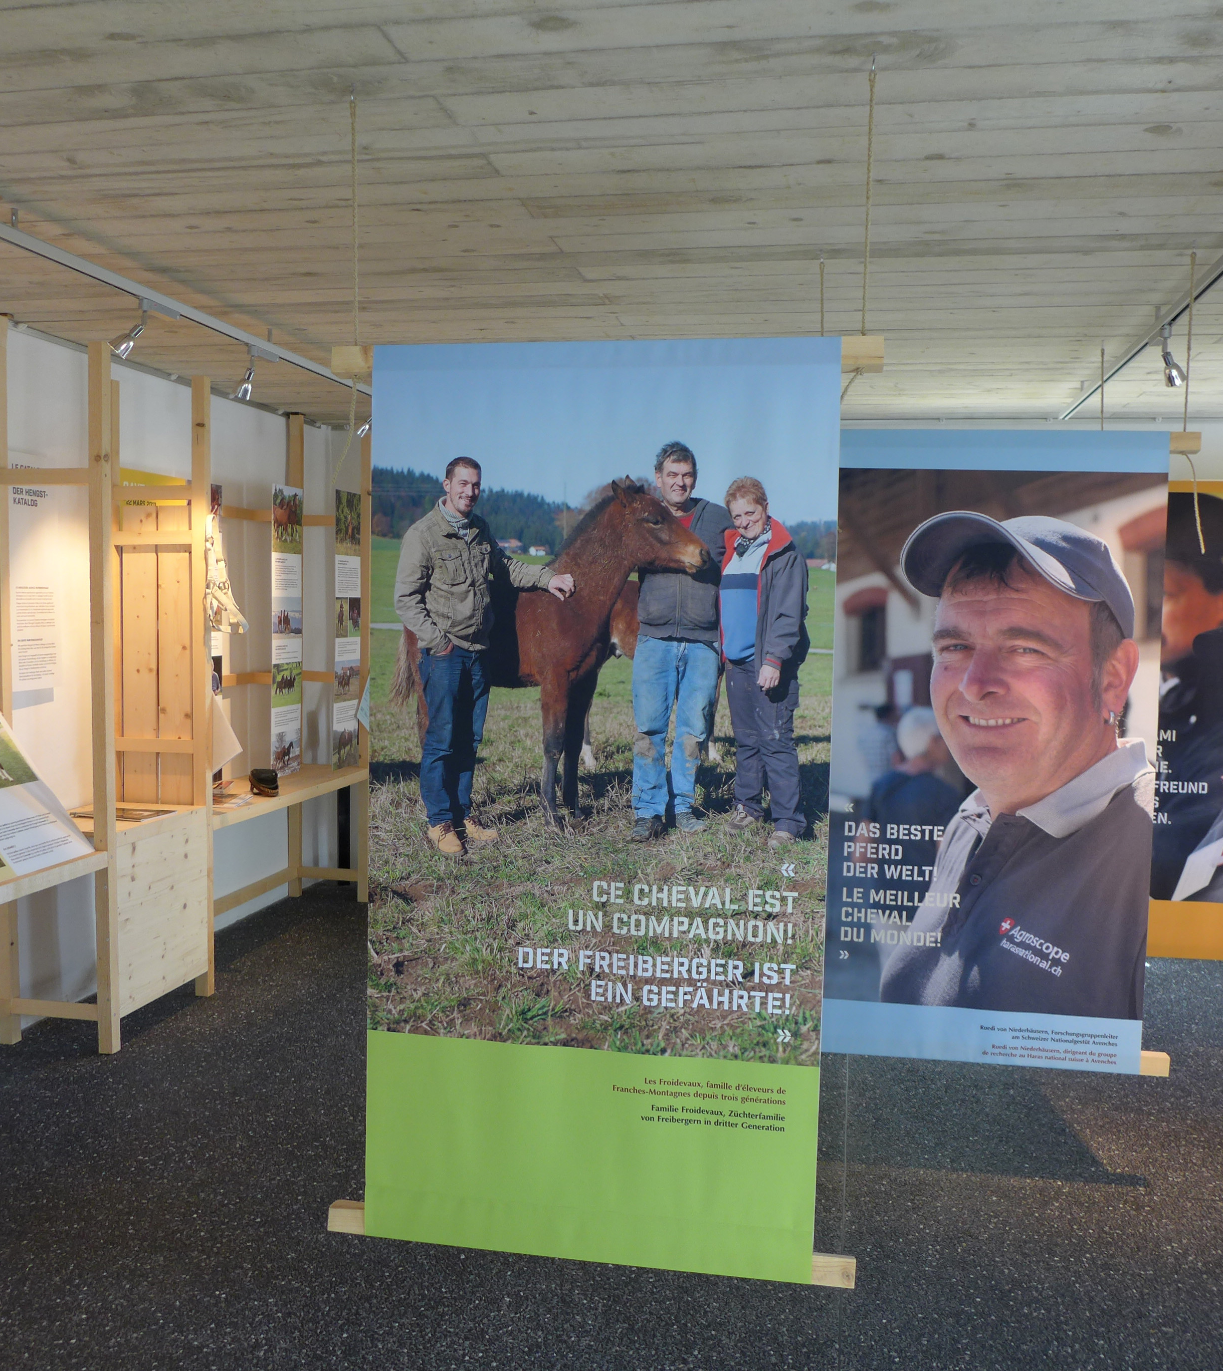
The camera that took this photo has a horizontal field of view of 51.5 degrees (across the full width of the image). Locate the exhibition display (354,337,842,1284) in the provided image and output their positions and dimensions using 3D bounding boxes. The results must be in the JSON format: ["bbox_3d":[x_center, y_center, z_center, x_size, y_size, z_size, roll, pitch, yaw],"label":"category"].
[{"bbox_3d":[-0.038,0.233,2.379,0.876,1.726,0.030,2,4,11],"label":"exhibition display"}]

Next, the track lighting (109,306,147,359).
[{"bbox_3d":[-1.399,-1.026,3.677,0.123,0.160,0.069,0,4,-9],"label":"track lighting"}]

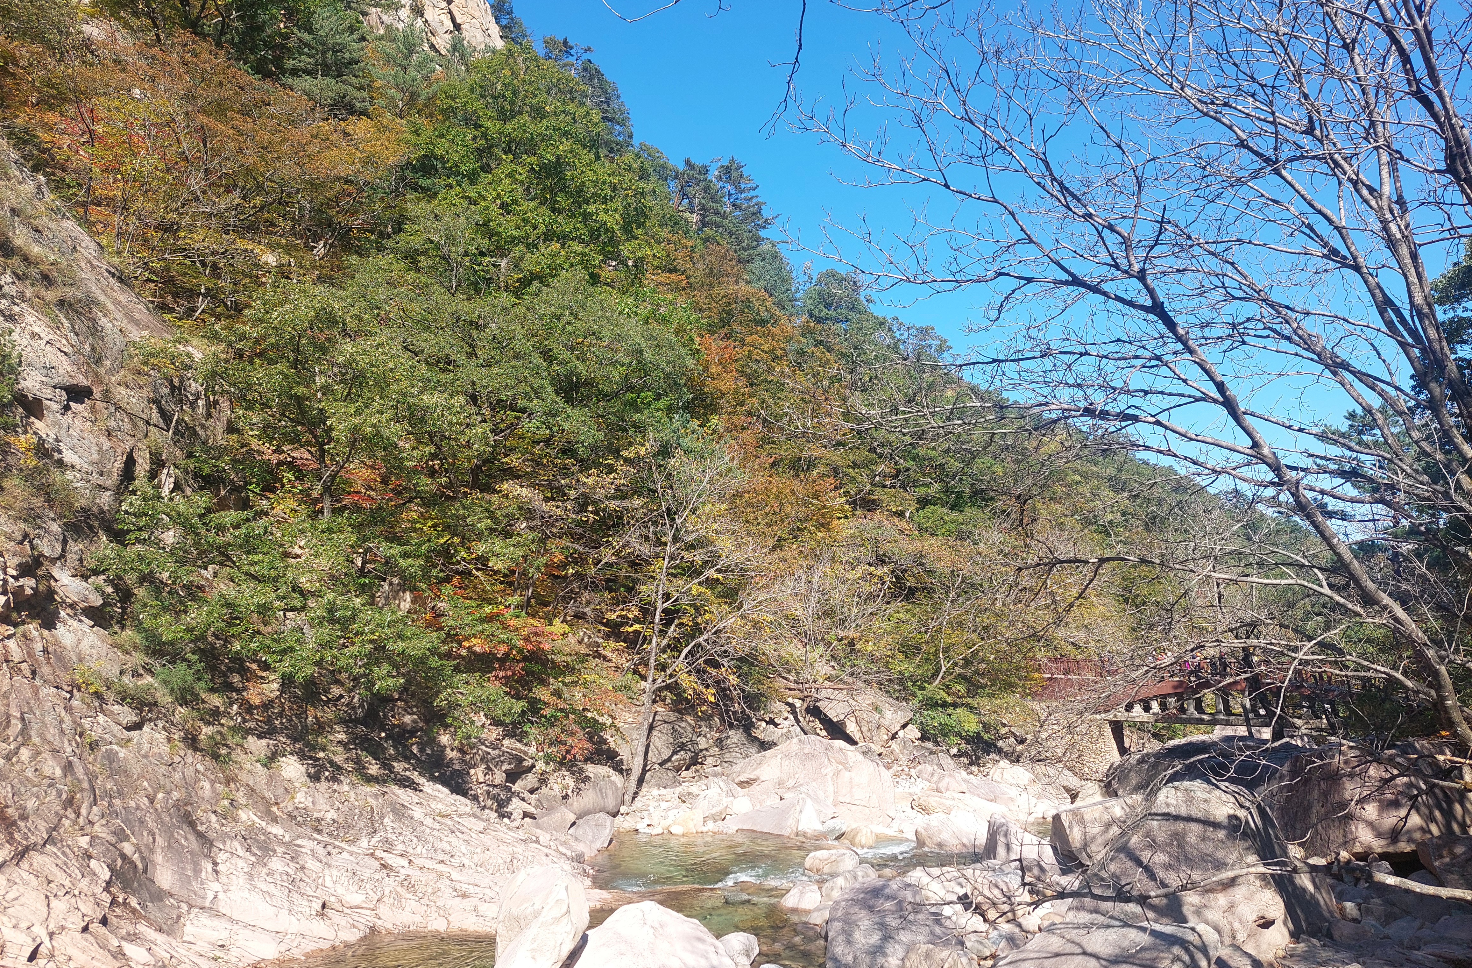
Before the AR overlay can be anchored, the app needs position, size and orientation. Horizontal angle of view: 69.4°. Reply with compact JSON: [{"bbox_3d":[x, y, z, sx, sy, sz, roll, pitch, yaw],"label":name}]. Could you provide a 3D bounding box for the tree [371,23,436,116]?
[{"bbox_3d":[-23.055,-28.713,73.962,4.560,7.680,4.330,0,-10,0],"label":"tree"}]

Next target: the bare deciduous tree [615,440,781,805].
[{"bbox_3d":[-1.381,4.535,37.000,5.760,12.600,5.190,0,-10,0],"label":"bare deciduous tree"}]

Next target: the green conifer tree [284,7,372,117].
[{"bbox_3d":[-27.266,-27.948,70.958,5.910,8.530,5.620,0,-10,0],"label":"green conifer tree"}]

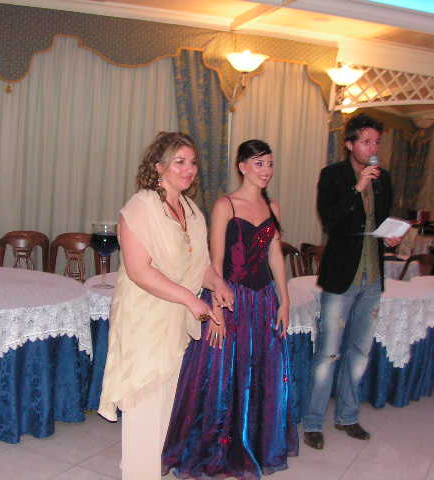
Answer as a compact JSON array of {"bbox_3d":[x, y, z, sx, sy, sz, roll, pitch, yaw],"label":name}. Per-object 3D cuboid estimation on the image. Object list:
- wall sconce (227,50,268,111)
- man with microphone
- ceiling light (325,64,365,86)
[{"bbox_3d":[0.261,-1.514,6.318,0.390,0.560,0.420,3,5,-19],"label":"wall sconce"},{"bbox_3d":[0.784,0.251,3.825,0.530,1.840,0.460,1,6,-38],"label":"man with microphone"},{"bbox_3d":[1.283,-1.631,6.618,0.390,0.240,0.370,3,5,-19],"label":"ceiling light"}]

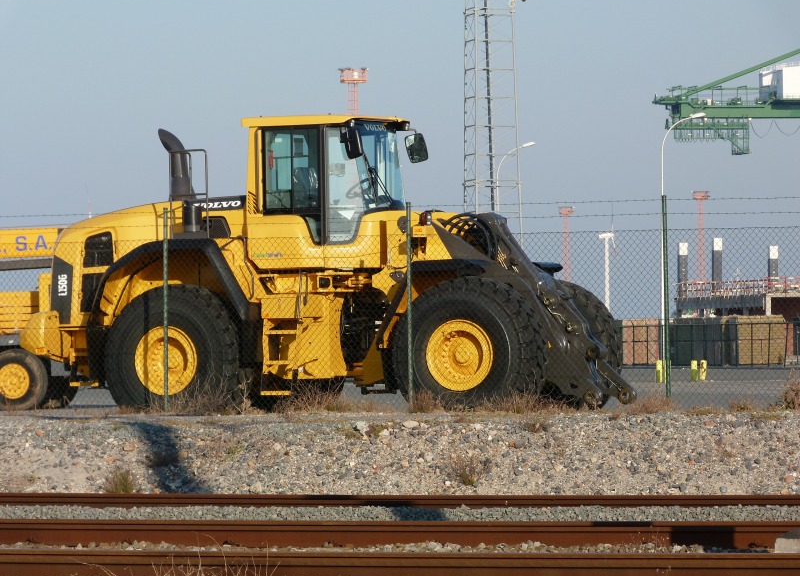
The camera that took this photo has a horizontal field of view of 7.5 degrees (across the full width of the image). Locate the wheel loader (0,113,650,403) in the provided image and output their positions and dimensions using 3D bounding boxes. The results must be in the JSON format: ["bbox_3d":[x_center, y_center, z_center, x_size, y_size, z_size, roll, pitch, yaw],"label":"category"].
[{"bbox_3d":[-0.707,-0.190,70.521,7.300,3.570,2.960,-1,0,23],"label":"wheel loader"}]

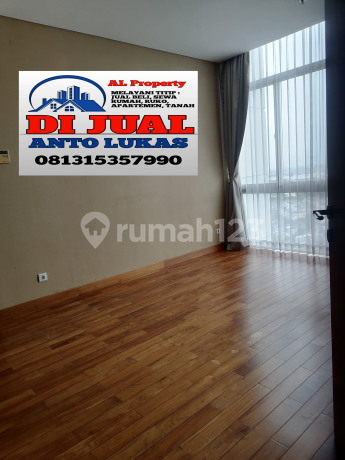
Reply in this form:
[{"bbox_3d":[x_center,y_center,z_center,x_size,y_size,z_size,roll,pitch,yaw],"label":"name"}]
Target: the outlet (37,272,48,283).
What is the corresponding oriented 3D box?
[{"bbox_3d":[-1.324,0.491,3.694,0.084,0.084,0.015,-12,12,-41],"label":"outlet"}]

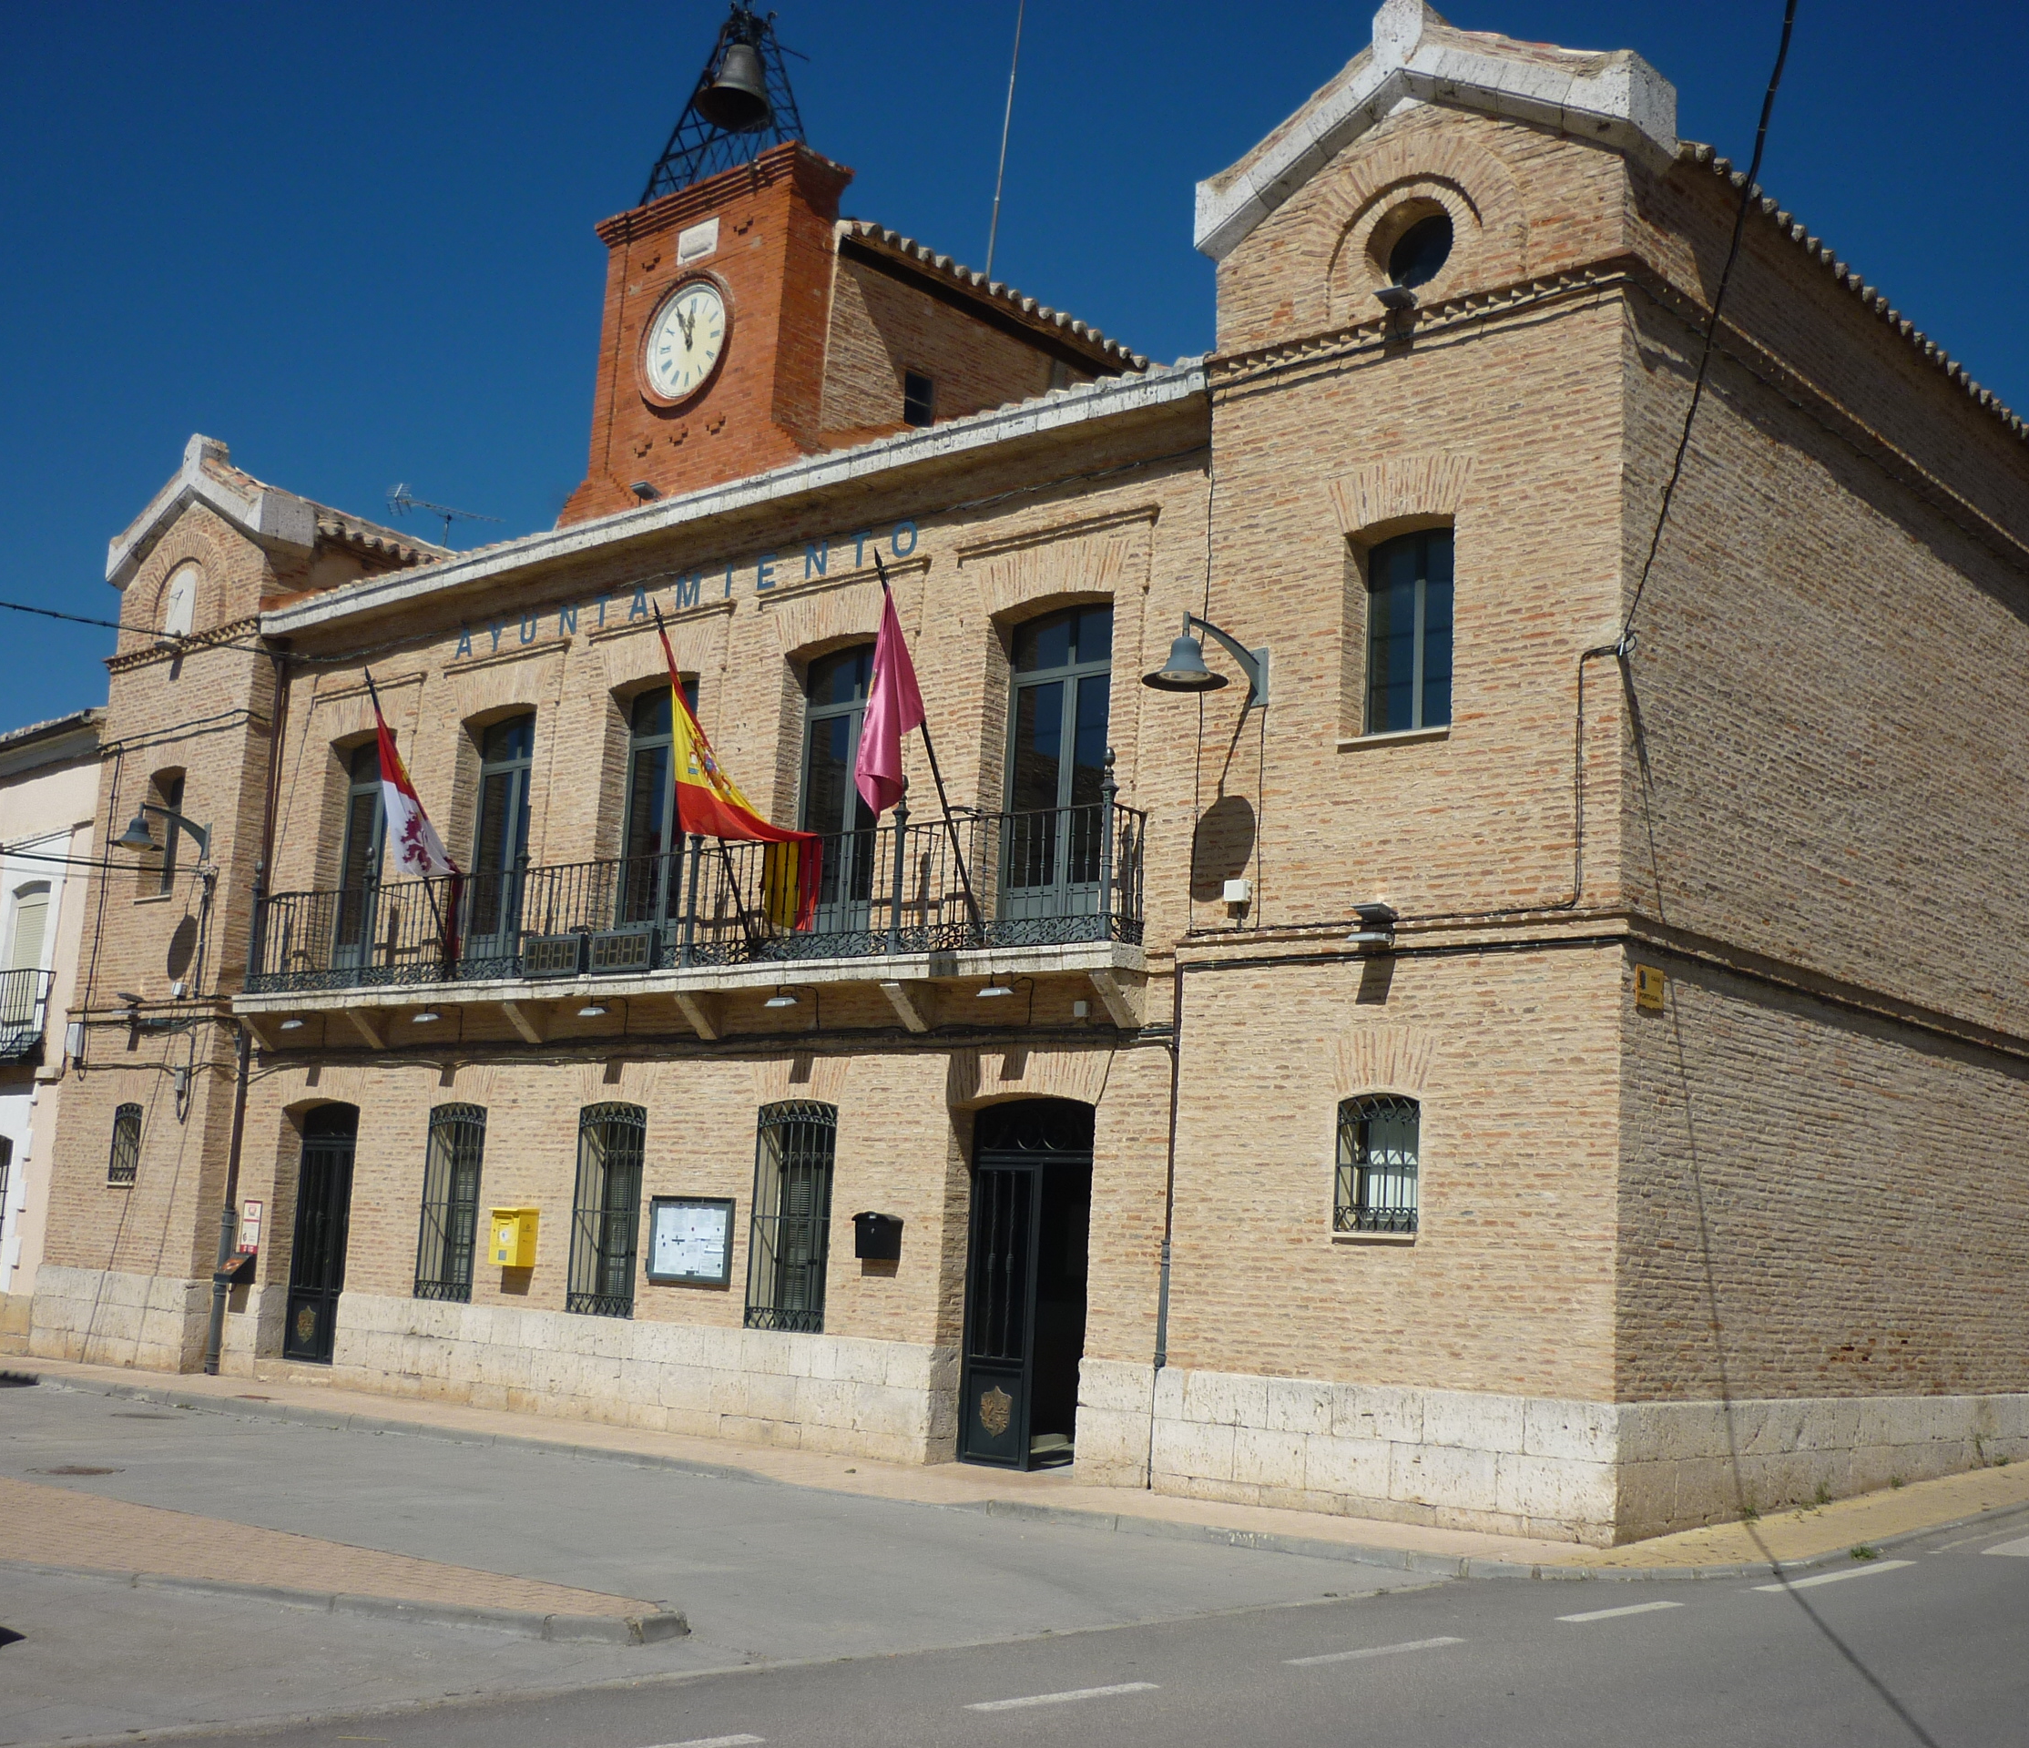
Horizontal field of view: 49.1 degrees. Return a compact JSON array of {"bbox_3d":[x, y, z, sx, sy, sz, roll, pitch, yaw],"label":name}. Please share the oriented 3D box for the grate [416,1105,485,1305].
[{"bbox_3d":[-5.393,3.156,21.439,0.923,1.885,0.208,-5,-13,41],"label":"grate"}]

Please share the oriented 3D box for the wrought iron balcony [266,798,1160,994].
[{"bbox_3d":[-3.621,0.422,20.058,11.752,1.040,0.455,-5,-13,41],"label":"wrought iron balcony"}]

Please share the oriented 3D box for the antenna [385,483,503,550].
[{"bbox_3d":[-7.627,-4.776,29.826,1.496,0.850,0.450,8,-11,-27],"label":"antenna"}]

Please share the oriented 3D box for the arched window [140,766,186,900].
[{"bbox_3d":[-9.747,-0.455,25.744,0.793,1.534,0.221,-5,-13,41],"label":"arched window"}]

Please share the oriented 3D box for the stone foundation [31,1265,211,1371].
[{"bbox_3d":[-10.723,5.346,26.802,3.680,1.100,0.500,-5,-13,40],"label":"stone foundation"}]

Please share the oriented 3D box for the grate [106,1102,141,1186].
[{"bbox_3d":[-10.745,3.268,27.016,0.660,0.970,0.120,-5,-13,40],"label":"grate"}]

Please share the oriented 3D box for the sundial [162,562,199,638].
[{"bbox_3d":[-10.677,-3.491,28.462,0.660,0.930,0.080,-5,-13,40],"label":"sundial"}]

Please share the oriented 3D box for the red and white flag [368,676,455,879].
[{"bbox_3d":[-6.244,-0.930,22.979,0.250,1.950,1.250,-5,-13,40],"label":"red and white flag"}]

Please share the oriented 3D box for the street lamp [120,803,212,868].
[{"bbox_3d":[-9.419,-0.460,24.503,0.572,0.546,1.131,-5,-13,41],"label":"street lamp"}]

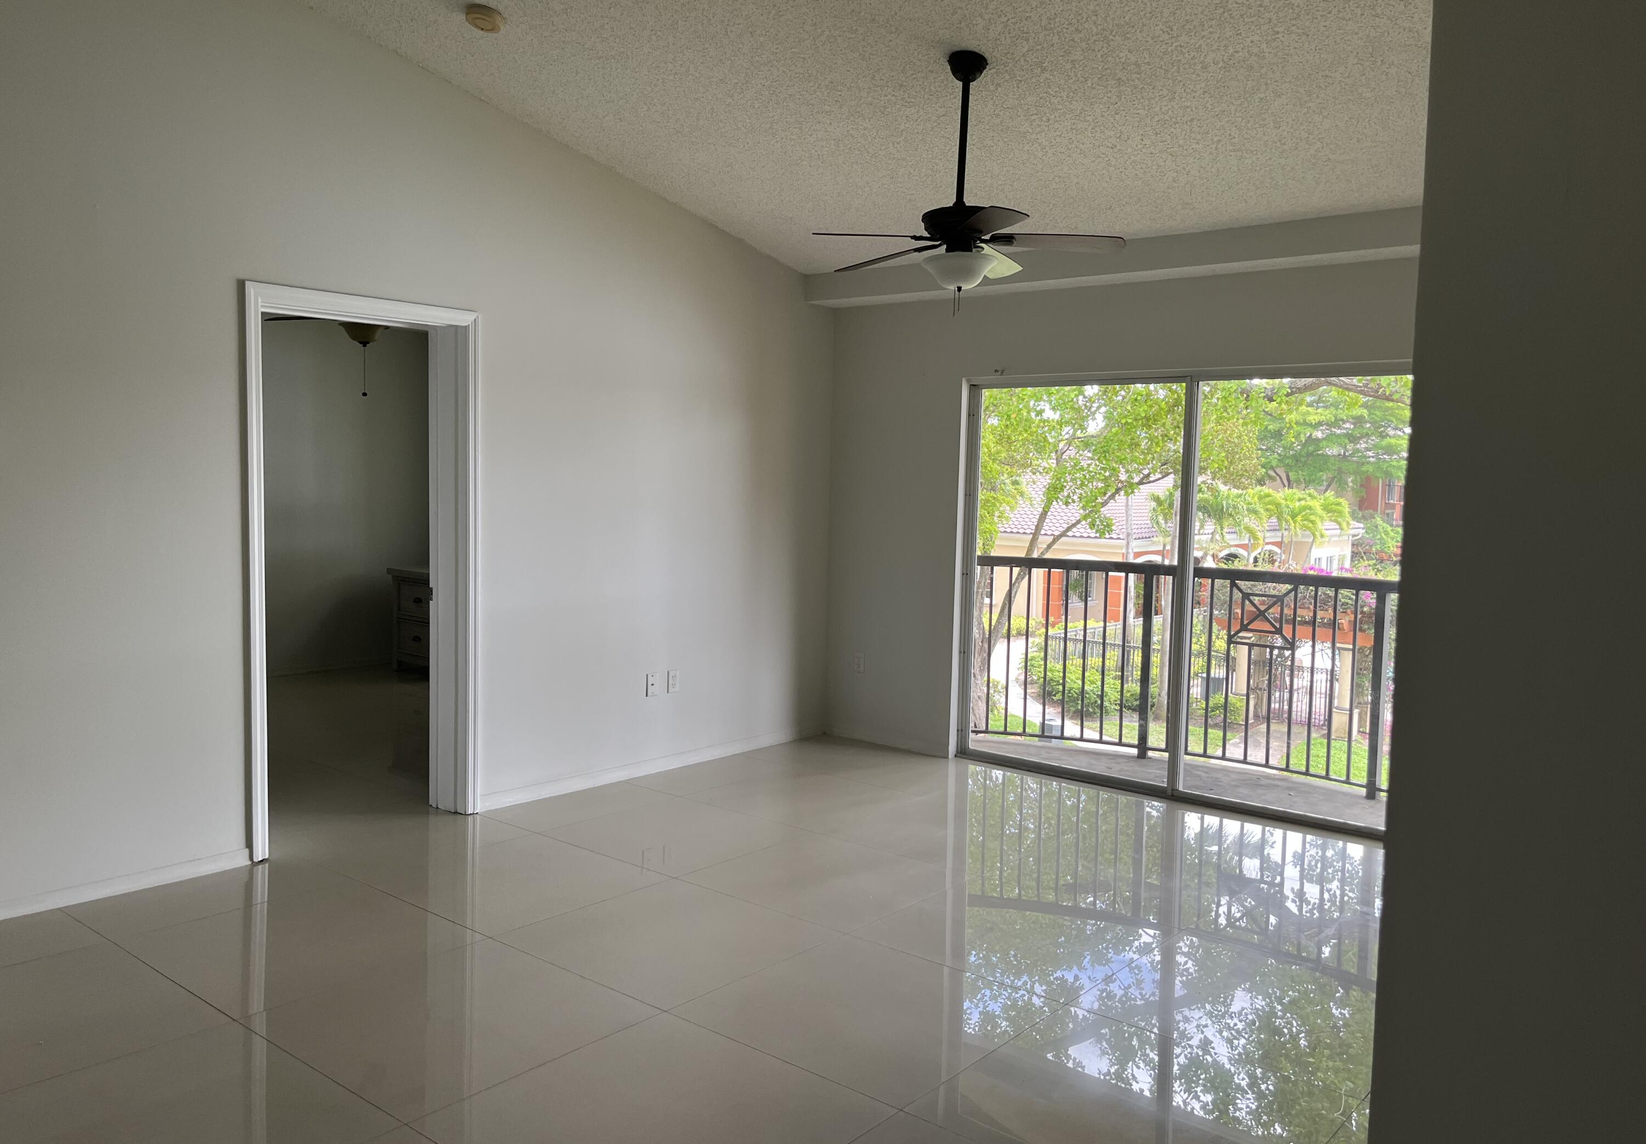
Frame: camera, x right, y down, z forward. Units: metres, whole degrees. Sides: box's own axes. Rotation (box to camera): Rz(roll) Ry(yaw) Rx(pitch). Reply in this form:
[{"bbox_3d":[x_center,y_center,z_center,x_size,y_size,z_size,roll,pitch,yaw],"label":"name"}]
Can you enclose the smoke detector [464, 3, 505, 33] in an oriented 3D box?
[{"bbox_3d":[-1.198,-1.956,4.378,0.134,0.038,0.134,8,-4,1],"label":"smoke detector"}]

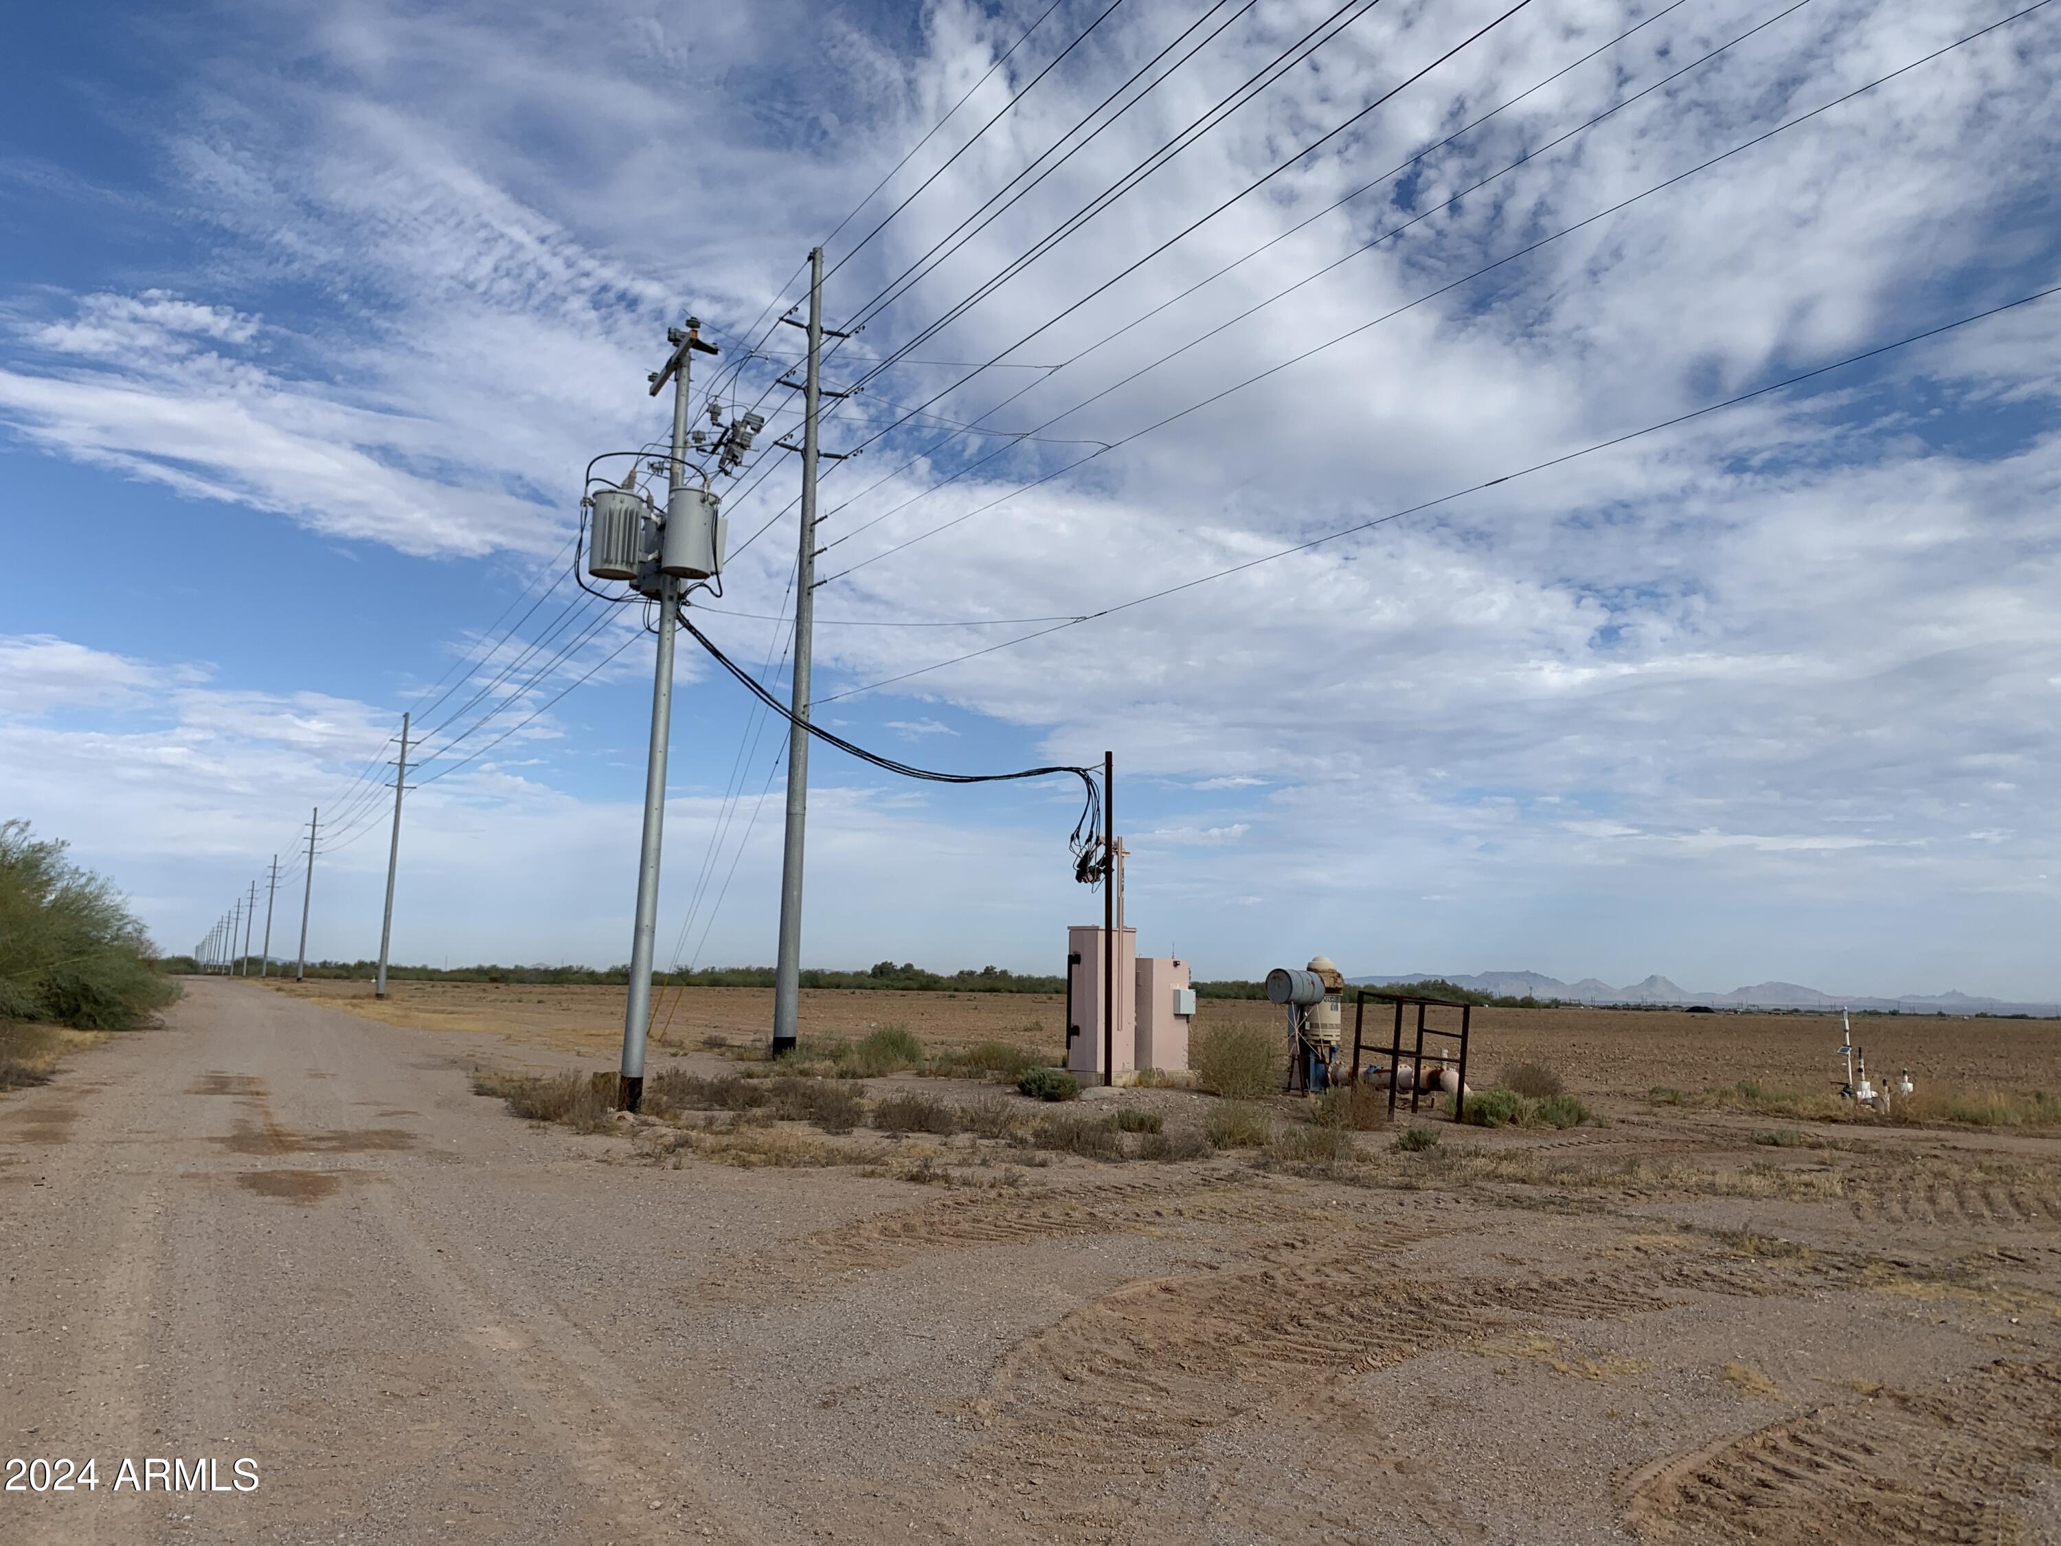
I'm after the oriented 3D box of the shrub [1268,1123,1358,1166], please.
[{"bbox_3d":[2.812,3.688,15.407,0.896,0.397,0.851,1,-8,0],"label":"shrub"}]

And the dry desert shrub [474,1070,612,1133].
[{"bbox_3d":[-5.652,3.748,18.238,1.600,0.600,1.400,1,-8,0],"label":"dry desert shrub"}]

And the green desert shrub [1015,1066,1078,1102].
[{"bbox_3d":[0.262,4.528,22.529,0.885,0.473,0.776,1,-8,0],"label":"green desert shrub"}]

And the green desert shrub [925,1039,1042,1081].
[{"bbox_3d":[-0.794,4.927,26.594,1.955,0.661,1.411,1,-8,0],"label":"green desert shrub"}]

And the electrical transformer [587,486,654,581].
[{"bbox_3d":[-5.290,-3.091,19.946,0.720,1.050,0.640,4,-8,-17],"label":"electrical transformer"}]

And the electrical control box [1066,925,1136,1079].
[{"bbox_3d":[1.220,3.778,25.710,0.720,2.401,0.860,5,-9,-28],"label":"electrical control box"}]

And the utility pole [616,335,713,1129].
[{"bbox_3d":[-4.850,-0.845,20.317,0.800,10.300,2.200,5,-9,-28],"label":"utility pole"}]

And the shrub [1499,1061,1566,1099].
[{"bbox_3d":[8.306,5.104,25.677,1.094,0.611,1.040,1,-8,0],"label":"shrub"}]

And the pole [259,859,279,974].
[{"bbox_3d":[-117.823,22.466,239.985,0.500,19.128,0.500,1,-8,0],"label":"pole"}]

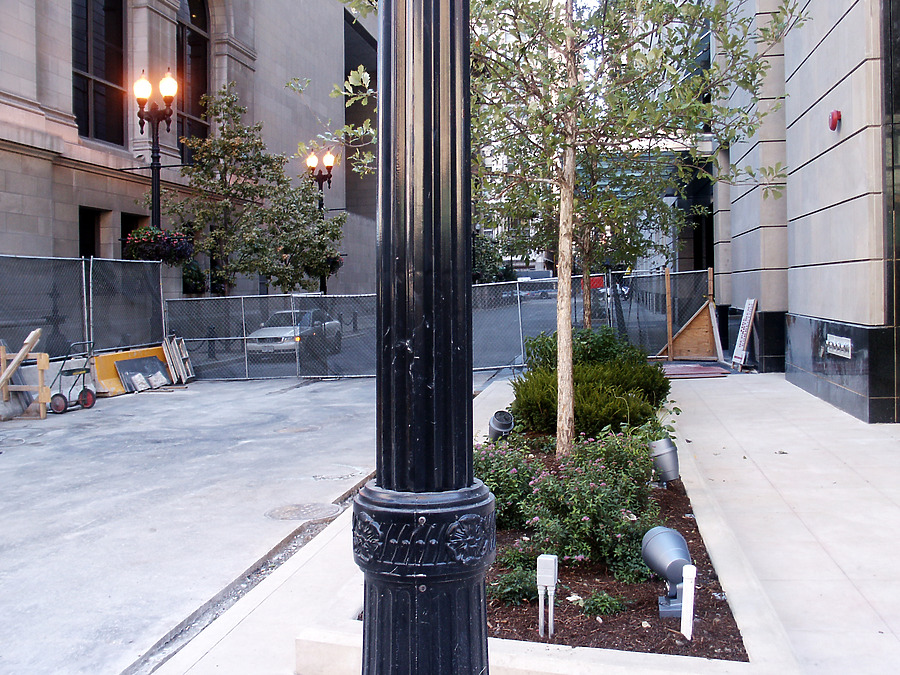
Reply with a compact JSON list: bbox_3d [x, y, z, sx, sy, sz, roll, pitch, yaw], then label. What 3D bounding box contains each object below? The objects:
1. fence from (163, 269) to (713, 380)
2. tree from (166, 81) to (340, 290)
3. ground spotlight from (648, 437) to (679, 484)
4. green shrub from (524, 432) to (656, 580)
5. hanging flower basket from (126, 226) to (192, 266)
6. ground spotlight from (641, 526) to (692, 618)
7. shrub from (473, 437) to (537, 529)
[{"bbox_3d":[-0.467,-0.207,19.750,12.000,2.150,0.200,0,3,10],"label":"fence"},{"bbox_3d":[-5.780,-3.236,26.500,4.600,7.550,4.200,0,3,10],"label":"tree"},{"bbox_3d":[1.560,0.930,6.650,0.205,0.345,0.250,-2,4,-30],"label":"ground spotlight"},{"bbox_3d":[0.787,0.884,5.100,0.760,0.600,0.900,0,3,10],"label":"green shrub"},{"bbox_3d":[-6.927,-2.160,21.700,1.500,0.950,1.050,0,3,10],"label":"hanging flower basket"},{"bbox_3d":[0.997,1.069,4.170,0.205,0.330,0.290,-1,3,-2],"label":"ground spotlight"},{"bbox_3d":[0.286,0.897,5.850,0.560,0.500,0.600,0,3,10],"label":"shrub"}]

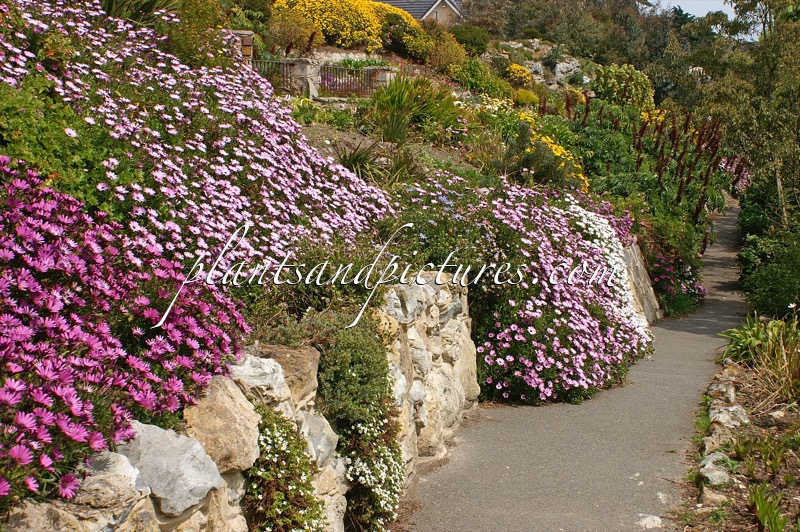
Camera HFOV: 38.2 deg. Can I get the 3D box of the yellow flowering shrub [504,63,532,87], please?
[{"bbox_3d":[2.110,-3.370,20.500,0.500,0.440,0.480,0,3,0],"label":"yellow flowering shrub"}]

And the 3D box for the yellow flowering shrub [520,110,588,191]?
[{"bbox_3d":[1.600,-1.180,11.900,0.720,0.800,0.750,0,3,0],"label":"yellow flowering shrub"}]

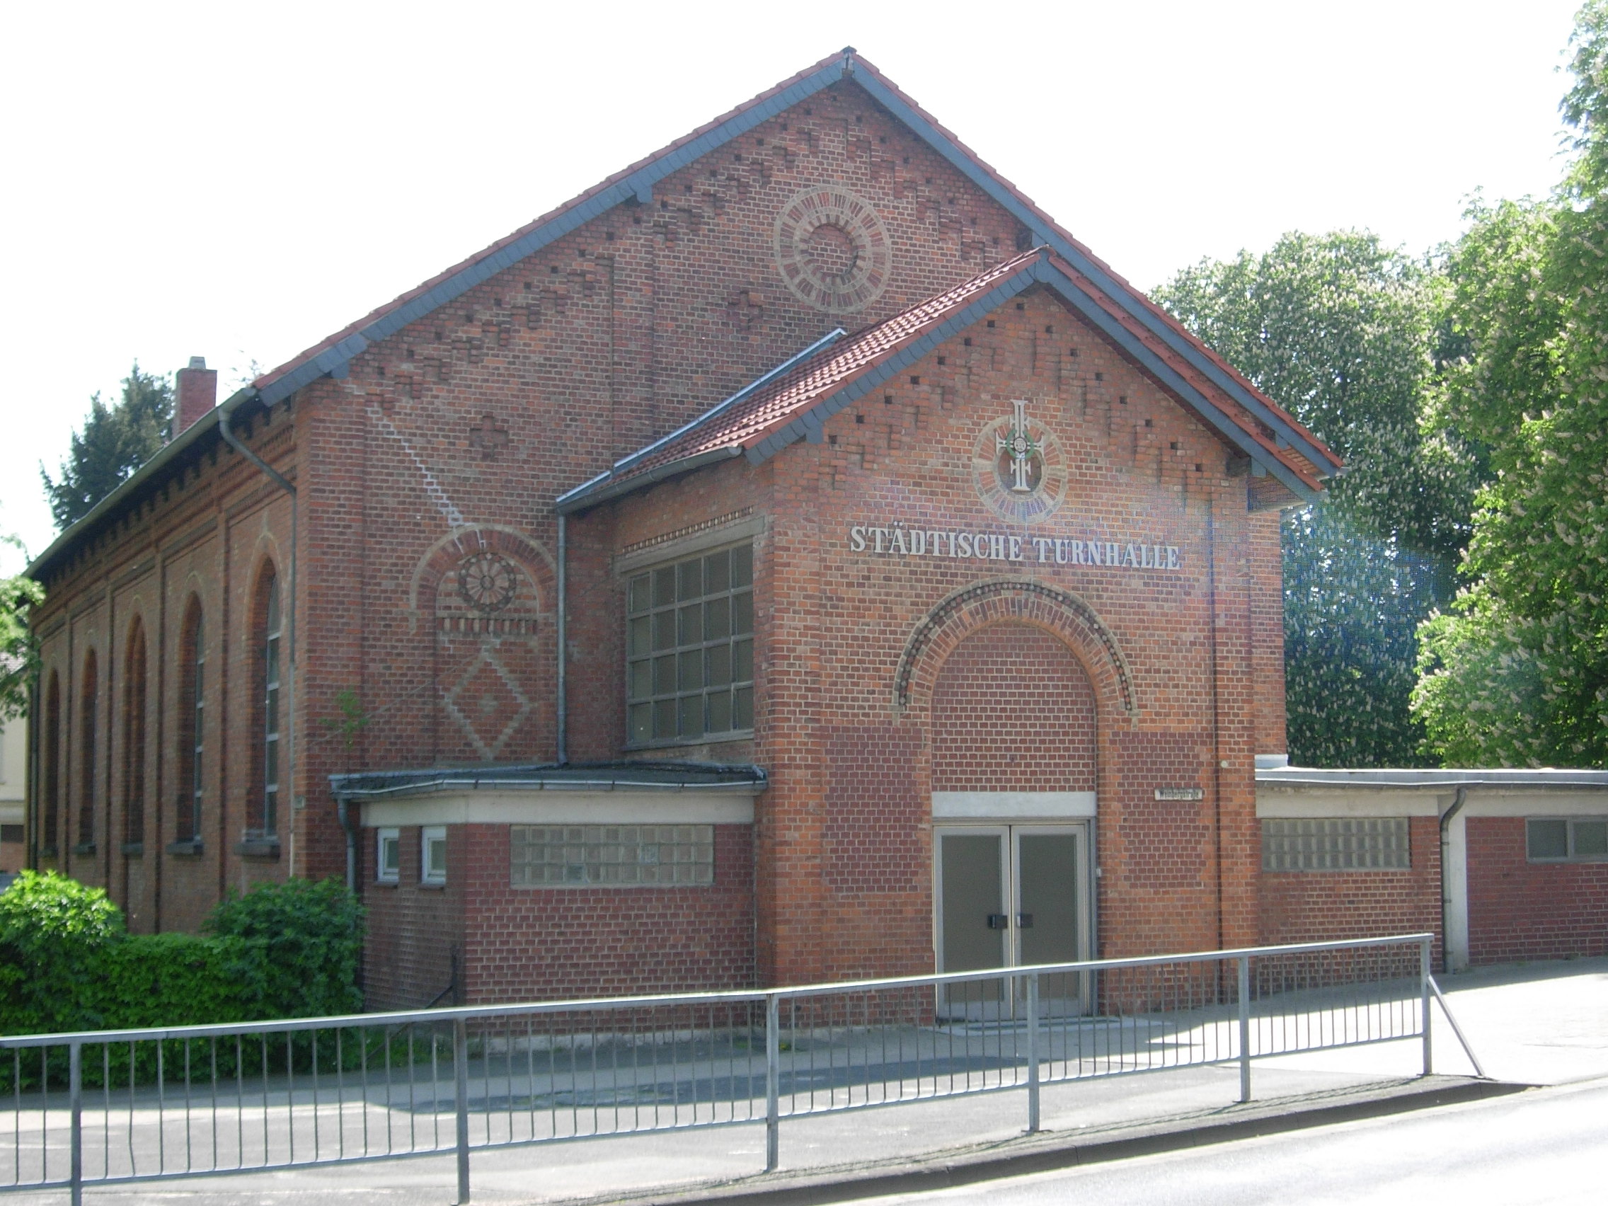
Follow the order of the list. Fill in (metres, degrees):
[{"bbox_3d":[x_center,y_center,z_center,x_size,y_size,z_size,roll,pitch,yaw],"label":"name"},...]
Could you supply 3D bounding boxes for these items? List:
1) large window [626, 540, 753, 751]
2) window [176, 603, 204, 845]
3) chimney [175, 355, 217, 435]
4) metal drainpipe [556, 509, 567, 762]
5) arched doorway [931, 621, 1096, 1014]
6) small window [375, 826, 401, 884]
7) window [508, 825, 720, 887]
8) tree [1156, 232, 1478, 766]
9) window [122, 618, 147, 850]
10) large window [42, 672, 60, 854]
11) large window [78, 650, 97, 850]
[{"bbox_3d":[-1.297,0.550,26.814,0.160,2.200,3.950,2,-6,-25],"label":"large window"},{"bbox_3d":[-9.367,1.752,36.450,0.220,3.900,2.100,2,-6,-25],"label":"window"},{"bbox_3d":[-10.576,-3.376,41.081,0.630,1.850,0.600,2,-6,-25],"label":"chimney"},{"bbox_3d":[-3.099,0.465,30.251,0.110,3.220,0.110,2,-6,-25],"label":"metal drainpipe"},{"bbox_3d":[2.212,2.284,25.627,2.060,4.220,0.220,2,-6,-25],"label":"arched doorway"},{"bbox_3d":[-4.583,2.791,26.269,0.140,0.600,1.000,2,-6,-25],"label":"small window"},{"bbox_3d":[-1.937,2.564,24.133,2.220,0.620,0.100,2,-6,-25],"label":"window"},{"bbox_3d":[11.537,-0.816,53.000,9.500,16.000,9.500,2,-6,-25],"label":"tree"},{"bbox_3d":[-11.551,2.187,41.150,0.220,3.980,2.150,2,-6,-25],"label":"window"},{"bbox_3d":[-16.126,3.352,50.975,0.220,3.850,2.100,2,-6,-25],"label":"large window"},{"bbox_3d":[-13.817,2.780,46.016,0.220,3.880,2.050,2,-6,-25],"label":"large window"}]

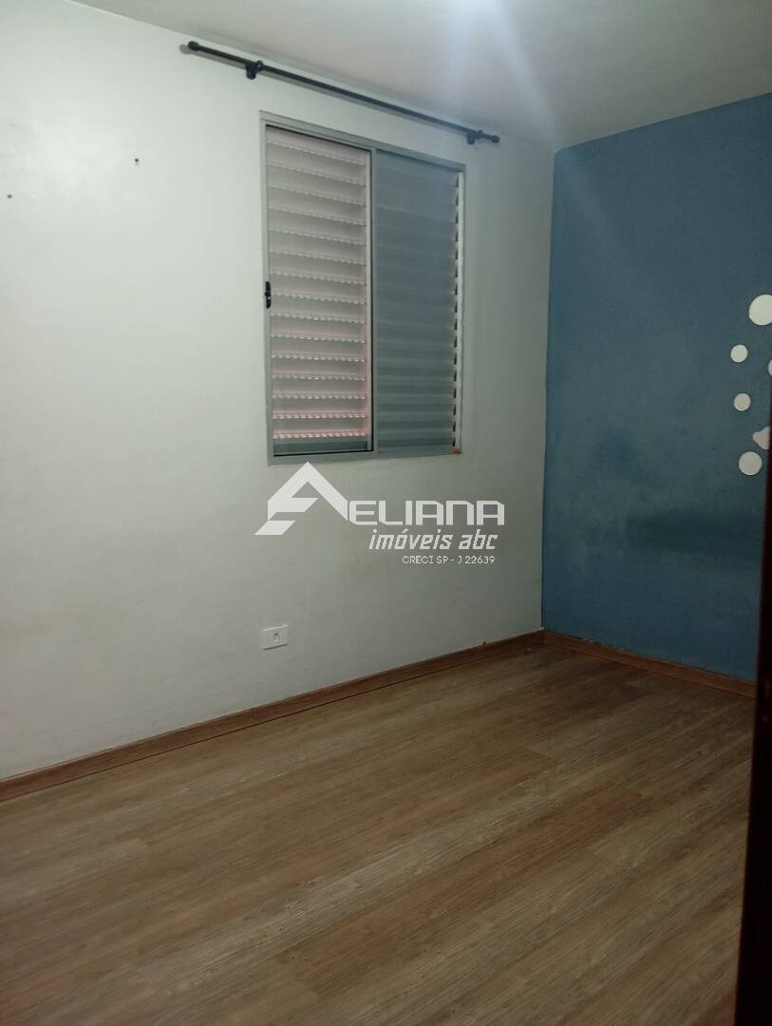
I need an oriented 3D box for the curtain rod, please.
[{"bbox_3d":[-0.077,-1.539,3.117,1.478,0.046,0.075,-7,10,-41],"label":"curtain rod"}]

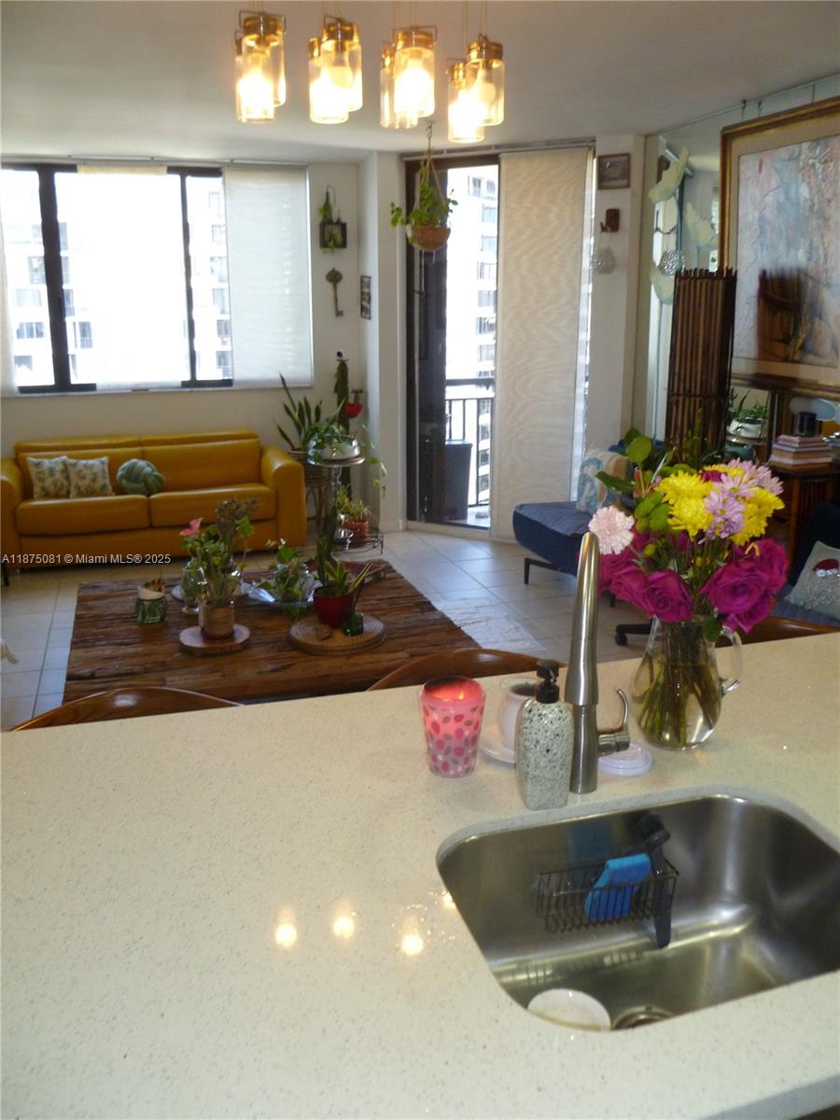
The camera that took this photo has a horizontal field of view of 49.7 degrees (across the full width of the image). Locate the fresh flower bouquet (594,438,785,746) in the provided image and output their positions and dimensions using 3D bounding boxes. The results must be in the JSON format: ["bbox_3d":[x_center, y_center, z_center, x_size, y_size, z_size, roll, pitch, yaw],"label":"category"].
[{"bbox_3d":[0.380,0.055,1.355,0.280,0.437,0.257,-5,16,-17],"label":"fresh flower bouquet"}]

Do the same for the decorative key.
[{"bbox_3d":[-0.603,-1.887,6.400,0.119,0.340,0.030,-5,16,-17],"label":"decorative key"}]

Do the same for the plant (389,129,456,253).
[{"bbox_3d":[0.014,-2.166,5.265,0.400,0.680,0.360,-5,16,-17],"label":"plant"}]

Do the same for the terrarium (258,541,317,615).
[{"bbox_3d":[-0.554,0.048,3.801,0.250,0.245,0.230,-5,16,-17],"label":"terrarium"}]

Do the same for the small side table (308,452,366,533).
[{"bbox_3d":[-0.591,-0.418,6.472,0.410,0.610,0.410,-5,16,-17],"label":"small side table"}]

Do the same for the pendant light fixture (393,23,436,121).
[{"bbox_3d":[-0.011,-1.090,2.040,0.100,0.179,0.100,0,15,0],"label":"pendant light fixture"}]

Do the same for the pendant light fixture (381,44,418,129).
[{"bbox_3d":[-0.052,-1.230,2.361,0.096,0.188,0.098,0,15,0],"label":"pendant light fixture"}]

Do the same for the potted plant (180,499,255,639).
[{"bbox_3d":[-0.736,0.039,3.284,0.260,0.500,0.230,-5,16,-17],"label":"potted plant"}]

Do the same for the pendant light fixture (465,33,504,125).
[{"bbox_3d":[0.163,-1.195,2.262,0.096,0.190,0.098,0,15,0],"label":"pendant light fixture"}]

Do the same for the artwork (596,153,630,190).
[{"bbox_3d":[1.195,-2.385,5.540,0.205,0.205,0.025,8,17,28],"label":"artwork"}]

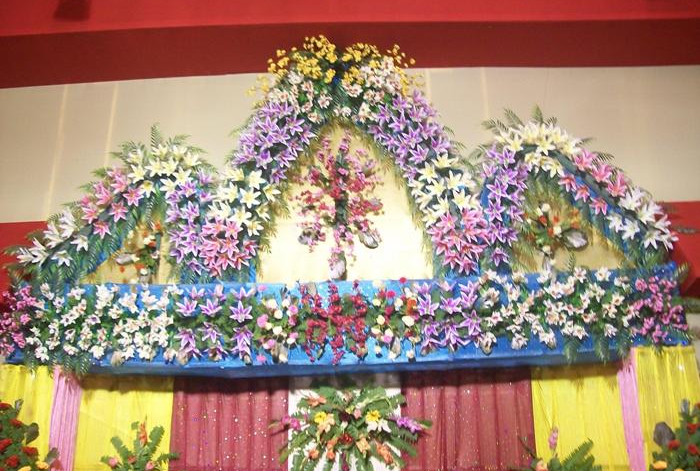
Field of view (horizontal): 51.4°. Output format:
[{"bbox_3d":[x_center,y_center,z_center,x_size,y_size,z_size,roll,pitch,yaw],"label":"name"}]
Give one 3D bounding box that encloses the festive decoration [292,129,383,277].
[{"bbox_3d":[-0.105,-0.253,6.098,0.768,1.250,0.280,-2,-17,3],"label":"festive decoration"}]

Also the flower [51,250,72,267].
[{"bbox_3d":[-2.325,0.186,5.868,0.158,0.138,0.080,-2,-17,3],"label":"flower"}]

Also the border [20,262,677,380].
[{"bbox_3d":[-0.035,0.679,5.684,5.080,0.660,0.450,-2,-17,3],"label":"border"}]

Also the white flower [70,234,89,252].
[{"bbox_3d":[-2.191,0.057,5.899,0.127,0.139,0.080,-2,-17,3],"label":"white flower"}]

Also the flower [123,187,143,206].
[{"bbox_3d":[-1.789,-0.321,5.990,0.149,0.141,0.080,-2,-17,3],"label":"flower"}]

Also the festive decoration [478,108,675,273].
[{"bbox_3d":[1.796,-0.363,5.912,1.399,1.307,0.350,-2,-17,3],"label":"festive decoration"}]

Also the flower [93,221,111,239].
[{"bbox_3d":[-2.020,-0.040,5.918,0.129,0.139,0.080,-2,-17,3],"label":"flower"}]

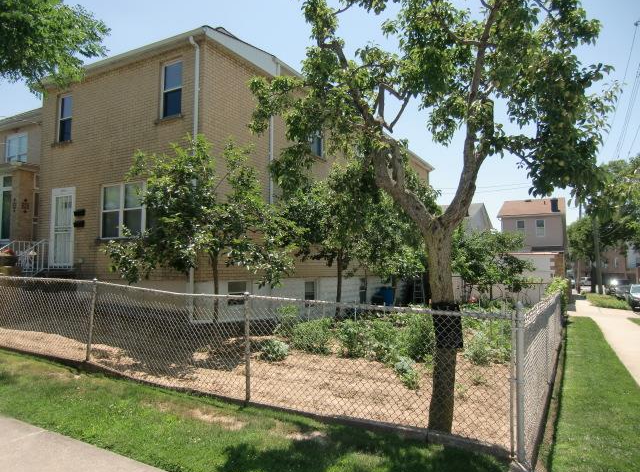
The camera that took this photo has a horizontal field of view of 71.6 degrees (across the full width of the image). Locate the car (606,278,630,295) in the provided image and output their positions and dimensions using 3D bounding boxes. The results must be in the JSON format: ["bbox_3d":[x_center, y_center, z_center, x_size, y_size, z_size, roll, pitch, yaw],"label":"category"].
[{"bbox_3d":[29.112,4.891,43.615,1.850,1.650,4.700,-2,-5,30],"label":"car"}]

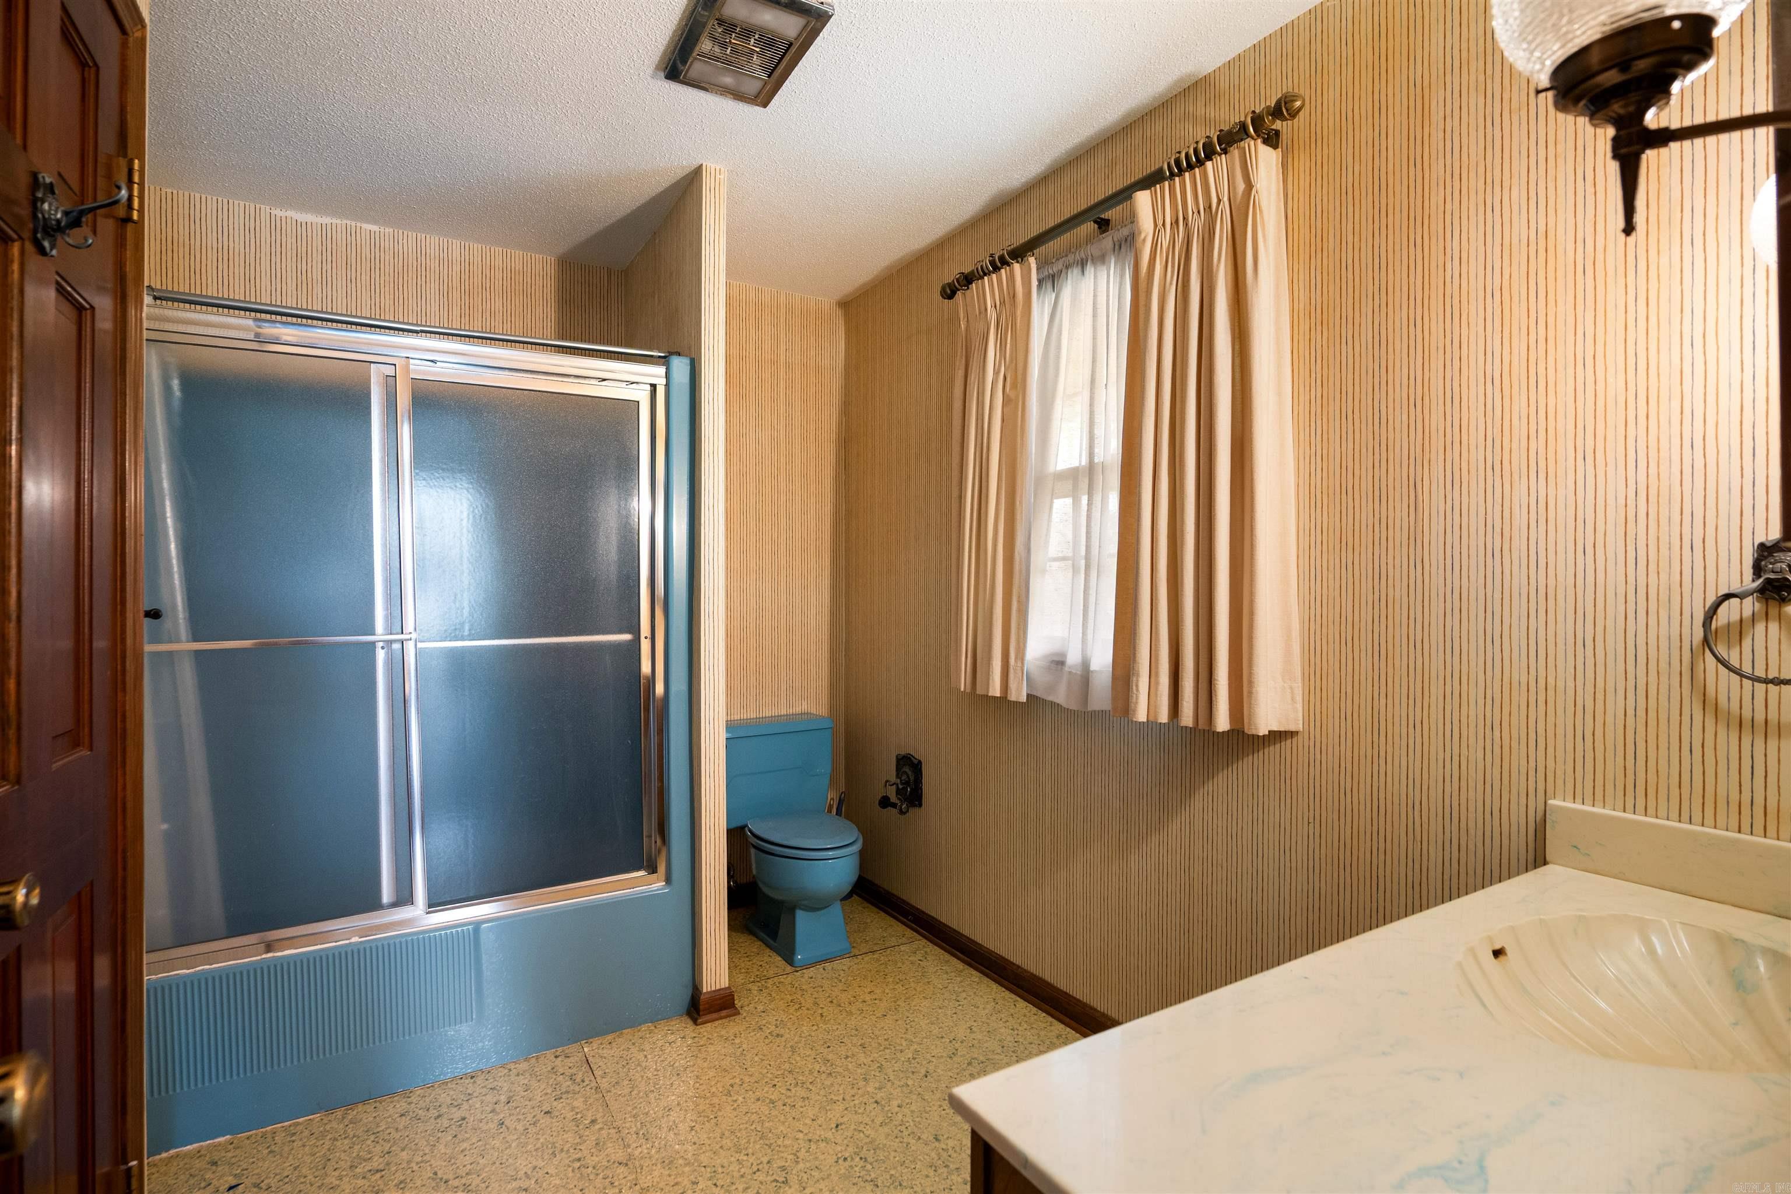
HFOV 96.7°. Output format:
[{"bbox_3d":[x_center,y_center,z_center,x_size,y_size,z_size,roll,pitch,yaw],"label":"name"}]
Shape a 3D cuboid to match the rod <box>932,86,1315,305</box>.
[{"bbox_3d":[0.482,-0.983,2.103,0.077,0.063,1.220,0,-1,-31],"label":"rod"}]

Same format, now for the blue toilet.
[{"bbox_3d":[-0.387,0.852,2.879,0.495,0.725,0.690,0,-1,-31],"label":"blue toilet"}]

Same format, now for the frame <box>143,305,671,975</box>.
[{"bbox_3d":[-1.228,0.090,2.014,1.265,1.480,0.070,0,-1,-31],"label":"frame"}]

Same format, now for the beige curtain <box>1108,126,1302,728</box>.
[{"bbox_3d":[0.685,-0.335,1.820,0.113,1.245,0.425,0,-1,-31],"label":"beige curtain"}]

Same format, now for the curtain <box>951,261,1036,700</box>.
[{"bbox_3d":[0.317,-0.332,2.424,0.113,1.260,0.370,0,-1,-31],"label":"curtain"}]

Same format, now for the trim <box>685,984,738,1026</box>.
[{"bbox_3d":[-0.535,1.169,2.320,0.115,0.082,0.093,0,-1,-31],"label":"trim"}]

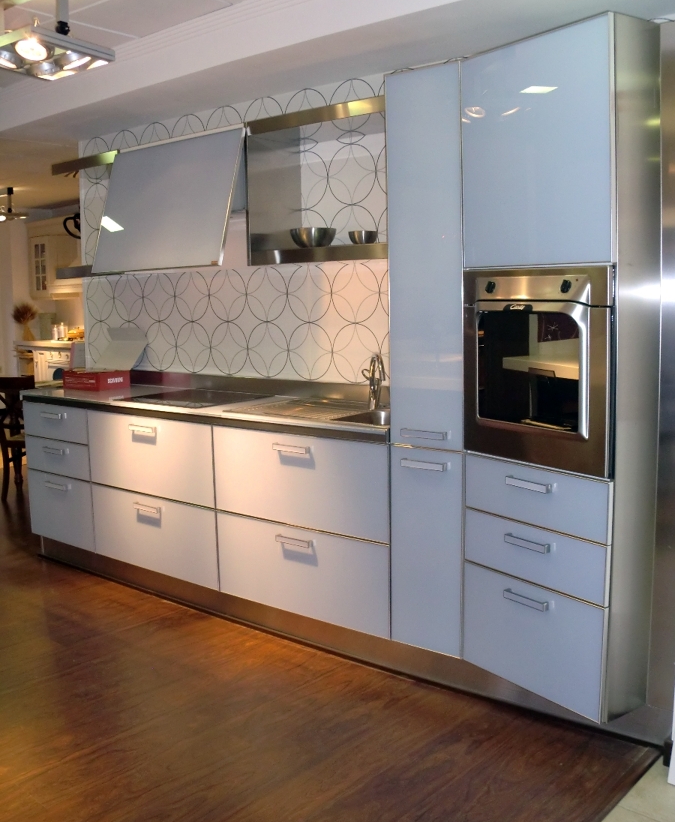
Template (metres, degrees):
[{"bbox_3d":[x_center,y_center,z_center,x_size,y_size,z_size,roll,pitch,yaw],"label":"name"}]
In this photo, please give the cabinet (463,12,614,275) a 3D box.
[{"bbox_3d":[0.779,-0.750,2.726,0.561,0.663,0.614,-6,8,-32],"label":"cabinet"}]

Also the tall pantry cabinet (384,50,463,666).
[{"bbox_3d":[0.472,-0.171,3.216,0.308,1.959,0.601,5,9,40],"label":"tall pantry cabinet"}]

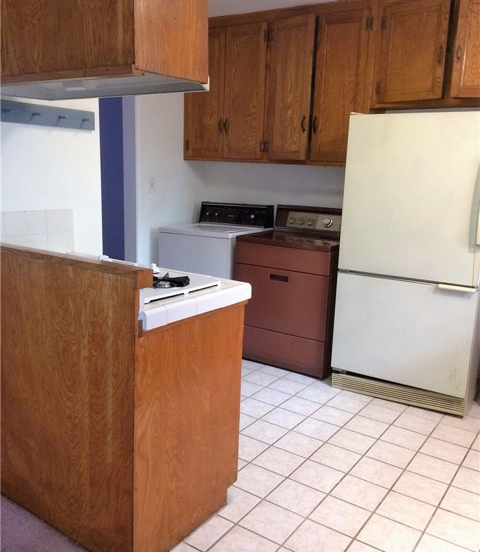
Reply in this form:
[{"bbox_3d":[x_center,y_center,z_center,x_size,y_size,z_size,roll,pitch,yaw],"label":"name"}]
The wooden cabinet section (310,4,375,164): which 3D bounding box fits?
[{"bbox_3d":[0.755,-1.295,3.765,0.397,0.997,0.317,9,13,30],"label":"wooden cabinet section"}]

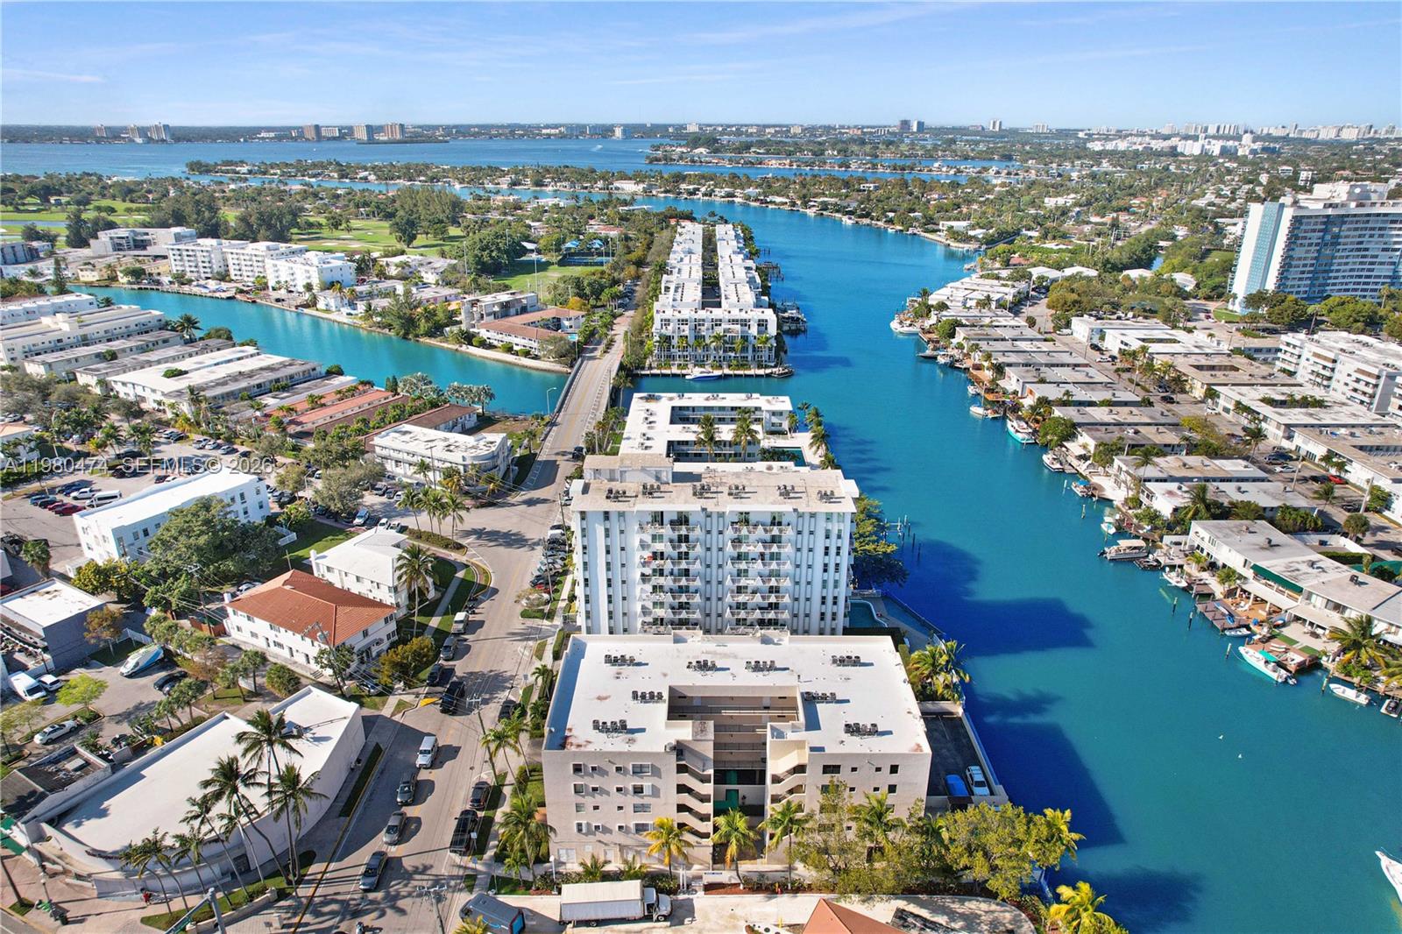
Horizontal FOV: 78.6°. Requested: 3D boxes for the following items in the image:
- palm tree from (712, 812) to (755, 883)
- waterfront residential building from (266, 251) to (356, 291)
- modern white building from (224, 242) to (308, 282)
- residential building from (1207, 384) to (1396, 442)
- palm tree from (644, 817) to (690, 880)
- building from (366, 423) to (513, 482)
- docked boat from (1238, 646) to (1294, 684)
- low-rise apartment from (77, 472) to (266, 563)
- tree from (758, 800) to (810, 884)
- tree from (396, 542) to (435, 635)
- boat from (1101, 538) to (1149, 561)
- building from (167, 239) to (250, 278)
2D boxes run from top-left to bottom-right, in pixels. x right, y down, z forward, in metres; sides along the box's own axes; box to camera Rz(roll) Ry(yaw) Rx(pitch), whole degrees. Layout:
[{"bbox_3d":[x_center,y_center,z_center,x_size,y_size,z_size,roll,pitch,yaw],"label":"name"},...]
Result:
[{"bbox_3d":[3.269,40.814,91.027,4.800,10.300,4.800,0,22,0],"label":"palm tree"},{"bbox_3d":[-188.609,-92.858,417.104,43.500,14.600,20.500,15,26,33],"label":"waterfront residential building"},{"bbox_3d":[-233.670,-110.323,459.749,31.000,15.000,29.000,9,24,21],"label":"modern white building"},{"bbox_3d":[163.033,-14.335,234.798,30.000,5.900,34.500,0,22,0],"label":"residential building"},{"bbox_3d":[-3.664,41.047,91.882,5.000,9.200,5.000,0,22,0],"label":"palm tree"},{"bbox_3d":[-60.729,-2.531,202.791,31.500,7.300,18.500,10,24,23],"label":"building"},{"bbox_3d":[86.609,30.549,131.869,2.700,2.450,8.600,-8,23,-18],"label":"docked boat"},{"bbox_3d":[-100.924,10.299,165.831,13.300,10.600,28.400,13,25,29],"label":"low-rise apartment"},{"bbox_3d":[8.778,40.701,90.889,5.600,10.800,5.600,0,22,0],"label":"tree"},{"bbox_3d":[-44.461,20.389,135.061,5.900,15.300,5.900,0,22,0],"label":"tree"},{"bbox_3d":[82.564,15.834,166.706,9.100,3.050,2.750,-5,23,-13],"label":"boat"},{"bbox_3d":[-269.658,-114.342,469.494,30.000,15.000,30.000,7,23,16],"label":"building"}]

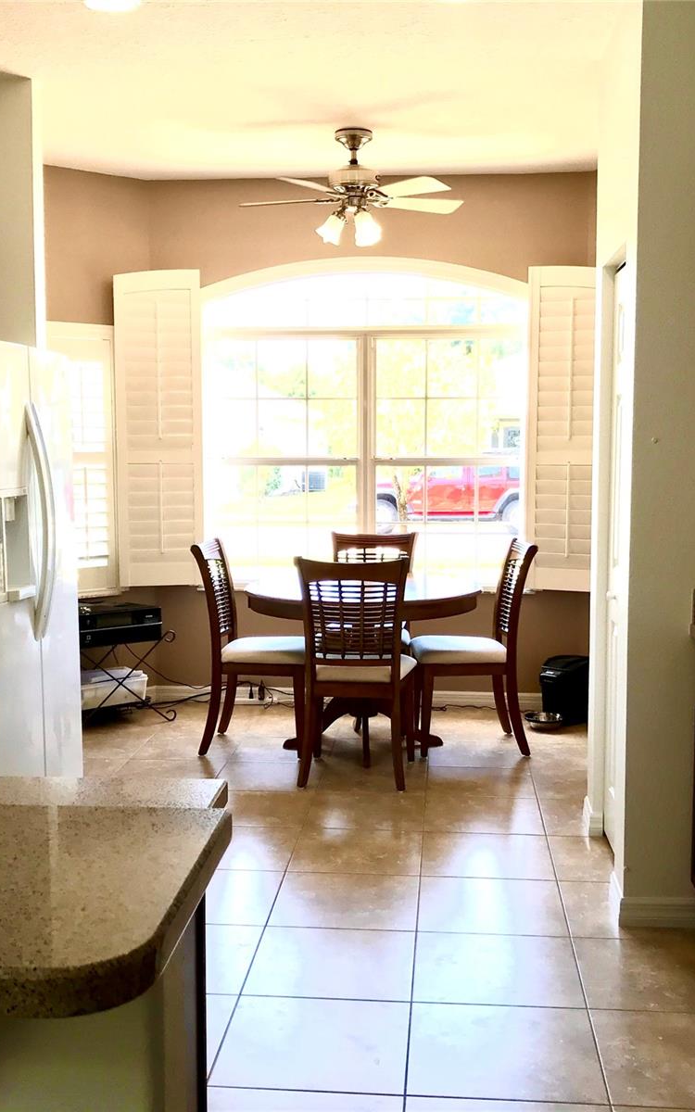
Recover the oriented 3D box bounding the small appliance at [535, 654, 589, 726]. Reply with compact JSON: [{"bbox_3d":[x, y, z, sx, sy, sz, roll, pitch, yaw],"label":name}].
[{"bbox_3d":[1.194,0.684,6.326,0.210,0.350,0.330,5,8,44],"label":"small appliance"}]

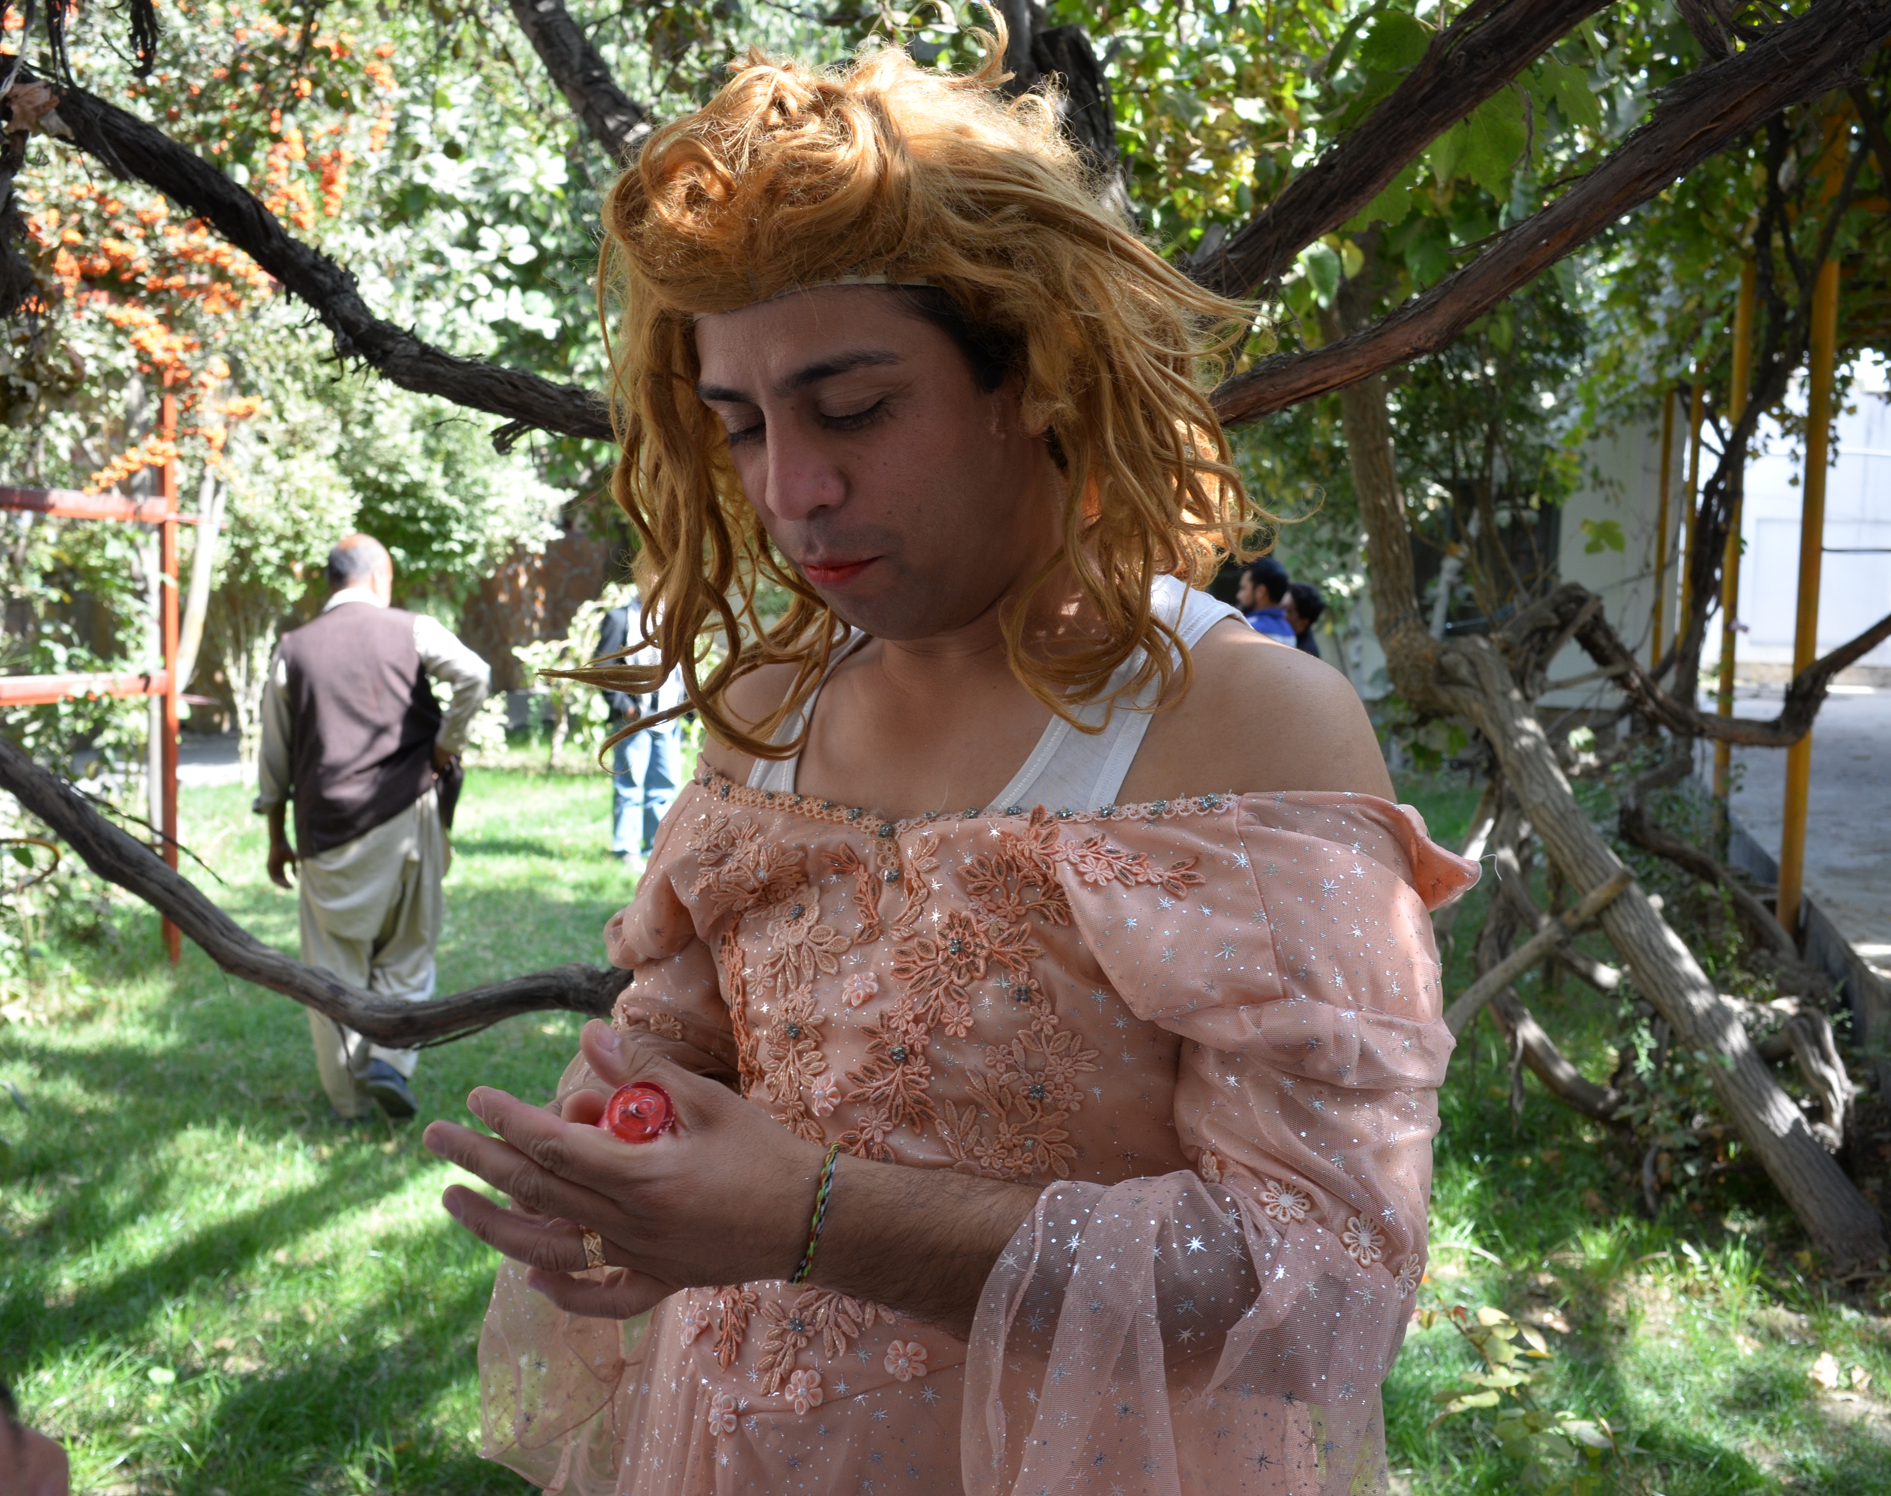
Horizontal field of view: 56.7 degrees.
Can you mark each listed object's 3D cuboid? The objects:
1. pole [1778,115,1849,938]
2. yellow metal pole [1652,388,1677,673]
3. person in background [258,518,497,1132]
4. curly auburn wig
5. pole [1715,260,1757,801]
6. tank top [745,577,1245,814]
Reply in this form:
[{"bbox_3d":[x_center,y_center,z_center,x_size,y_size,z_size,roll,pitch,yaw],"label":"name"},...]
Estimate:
[{"bbox_3d":[3.562,-0.828,7.200,0.100,3.420,0.100,3,6,19],"label":"pole"},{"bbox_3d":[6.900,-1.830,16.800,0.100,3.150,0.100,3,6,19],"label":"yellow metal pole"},{"bbox_3d":[-1.645,0.221,5.050,0.660,1.720,0.450,1,5,3],"label":"person in background"},{"bbox_3d":[-0.012,-0.185,0.960,0.320,0.380,0.300,4,6,32],"label":"curly auburn wig"},{"bbox_3d":[4.697,-1.157,10.450,0.100,3.350,0.100,3,6,19],"label":"pole"},{"bbox_3d":[0.050,0.150,1.050,0.380,0.550,0.240,4,6,28],"label":"tank top"}]

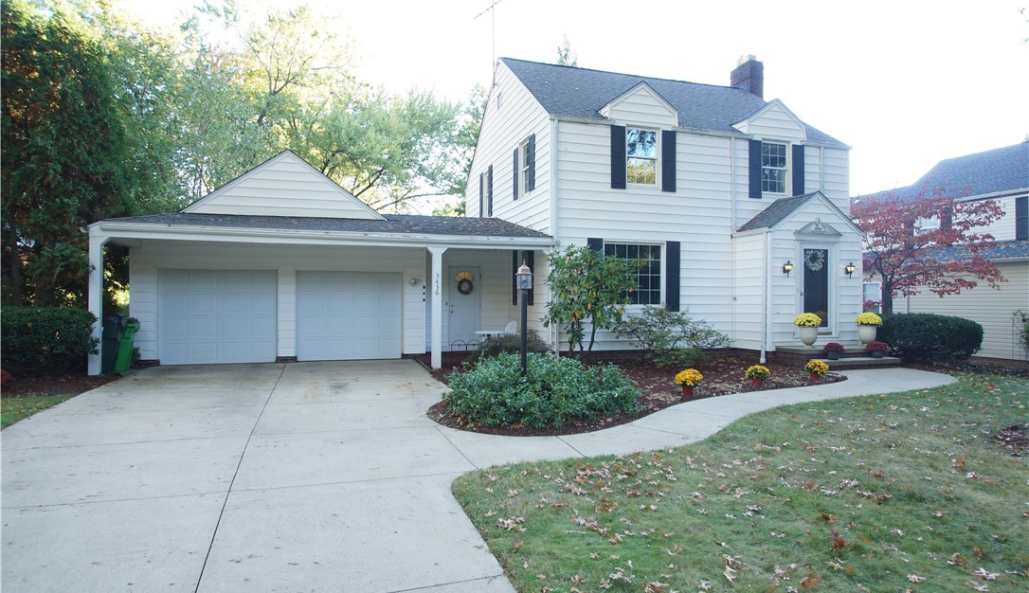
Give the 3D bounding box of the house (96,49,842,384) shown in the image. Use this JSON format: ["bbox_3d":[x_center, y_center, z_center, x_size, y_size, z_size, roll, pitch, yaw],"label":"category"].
[{"bbox_3d":[-0.500,-2.950,15.100,16.600,8.900,10.200,0,0,-17],"label":"house"}]

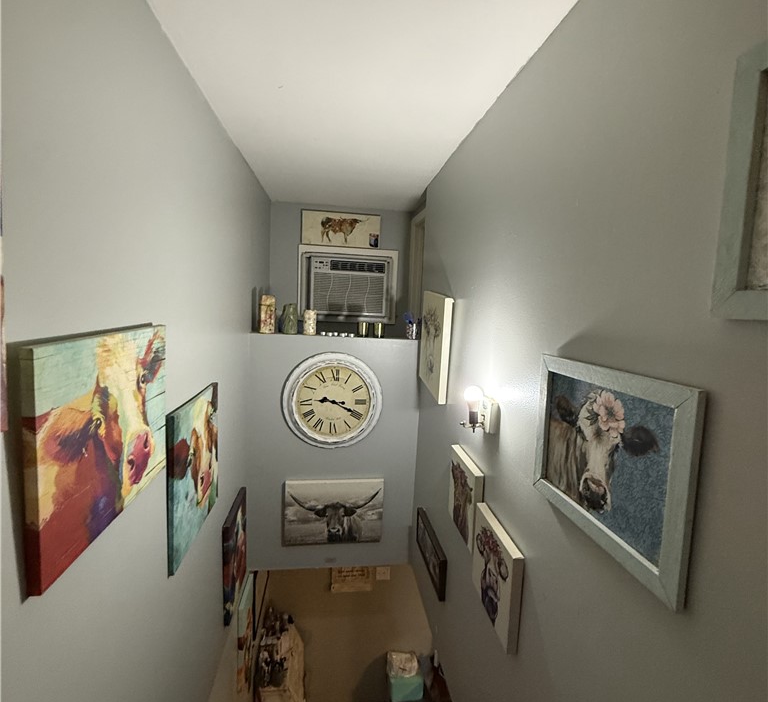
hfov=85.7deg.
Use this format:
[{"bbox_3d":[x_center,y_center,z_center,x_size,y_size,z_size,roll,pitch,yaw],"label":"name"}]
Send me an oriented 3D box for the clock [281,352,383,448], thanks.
[{"bbox_3d":[-0.323,0.316,2.630,0.628,0.626,0.051,1,6,-7],"label":"clock"}]

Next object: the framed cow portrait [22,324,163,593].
[{"bbox_3d":[-0.603,0.165,0.928,0.022,0.406,0.523,1,6,-7],"label":"framed cow portrait"}]

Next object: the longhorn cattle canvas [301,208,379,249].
[{"bbox_3d":[-0.332,-0.950,3.270,0.609,0.259,0.024,1,6,-7],"label":"longhorn cattle canvas"}]

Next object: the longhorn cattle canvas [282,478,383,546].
[{"bbox_3d":[-0.325,1.055,2.724,0.635,0.442,0.034,1,6,-7],"label":"longhorn cattle canvas"}]

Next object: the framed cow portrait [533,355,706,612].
[{"bbox_3d":[0.445,0.211,0.874,0.021,0.357,0.468,1,6,-7],"label":"framed cow portrait"}]

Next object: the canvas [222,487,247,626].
[{"bbox_3d":[-0.763,1.037,2.148,0.030,0.497,0.412,1,6,-7],"label":"canvas"}]

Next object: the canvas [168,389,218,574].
[{"bbox_3d":[-0.685,0.419,1.516,0.021,0.502,0.497,1,6,-7],"label":"canvas"}]

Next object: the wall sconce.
[{"bbox_3d":[0.324,0.199,1.419,0.122,0.168,0.078,1,6,-7],"label":"wall sconce"}]

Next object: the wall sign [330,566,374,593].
[{"bbox_3d":[-0.276,2.027,3.718,0.382,0.302,0.024,1,6,-7],"label":"wall sign"}]

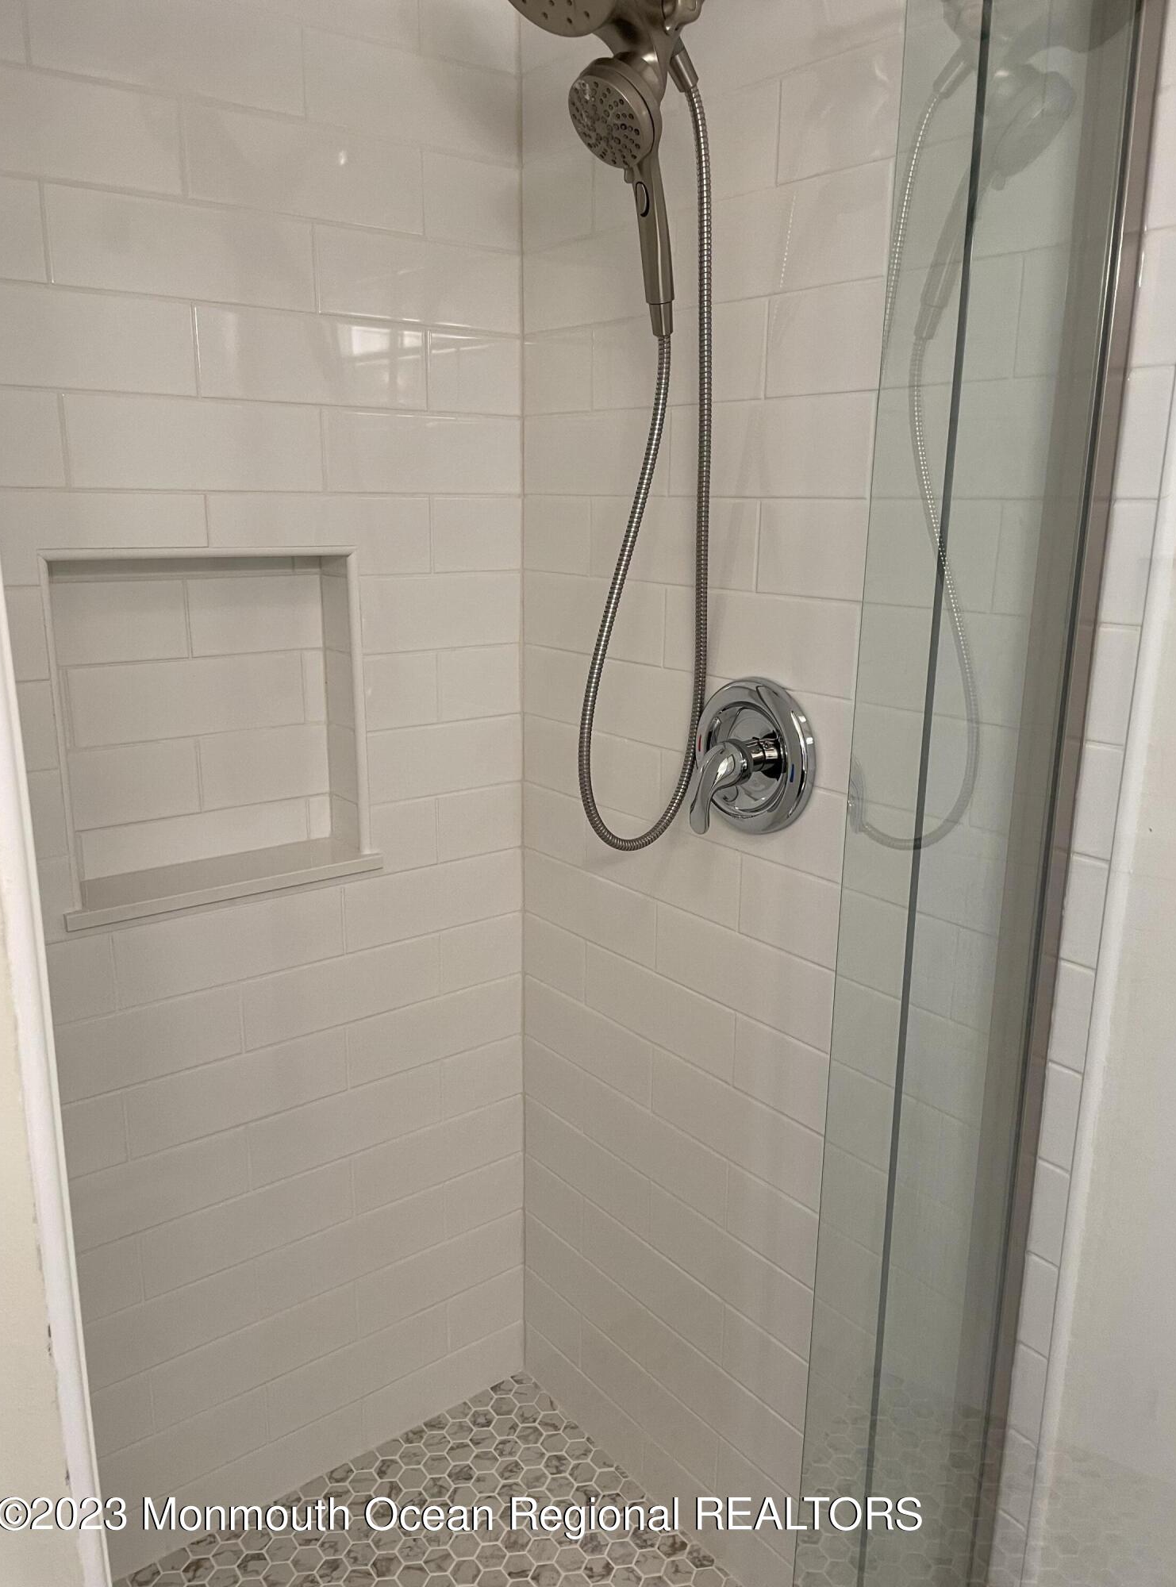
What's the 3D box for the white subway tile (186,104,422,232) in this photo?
[{"bbox_3d":[-0.326,-0.724,1.395,0.301,0.101,0.010,-10,18,-37],"label":"white subway tile"}]

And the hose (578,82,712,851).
[{"bbox_3d":[0.068,-0.326,1.330,0.147,0.826,0.064,1,14,0],"label":"hose"}]

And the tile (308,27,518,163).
[{"bbox_3d":[-0.209,-0.848,1.457,0.292,0.104,0.010,-10,18,-37],"label":"tile"}]

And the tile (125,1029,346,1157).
[{"bbox_3d":[-0.461,0.395,1.593,0.301,0.100,0.009,-10,18,-37],"label":"tile"}]

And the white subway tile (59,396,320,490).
[{"bbox_3d":[-0.453,-0.408,1.394,0.303,0.102,0.009,-10,18,-37],"label":"white subway tile"}]

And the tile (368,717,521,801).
[{"bbox_3d":[-0.197,-0.054,1.693,0.255,0.102,0.009,-10,18,-37],"label":"tile"}]

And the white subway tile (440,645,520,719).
[{"bbox_3d":[-0.155,-0.162,1.699,0.150,0.102,0.009,-10,18,-37],"label":"white subway tile"}]

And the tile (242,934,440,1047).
[{"bbox_3d":[-0.337,0.271,1.651,0.301,0.101,0.010,-10,18,-37],"label":"tile"}]

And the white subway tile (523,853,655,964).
[{"bbox_3d":[0.001,0.159,1.686,0.010,0.101,0.299,-11,18,-37],"label":"white subway tile"}]

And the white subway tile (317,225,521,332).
[{"bbox_3d":[-0.210,-0.650,1.520,0.298,0.100,0.009,-10,18,-37],"label":"white subway tile"}]

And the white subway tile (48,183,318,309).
[{"bbox_3d":[-0.448,-0.606,1.338,0.301,0.100,0.009,-10,18,-37],"label":"white subway tile"}]

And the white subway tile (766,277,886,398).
[{"bbox_3d":[0.291,-0.448,1.171,0.009,0.100,0.301,-10,18,-37],"label":"white subway tile"}]

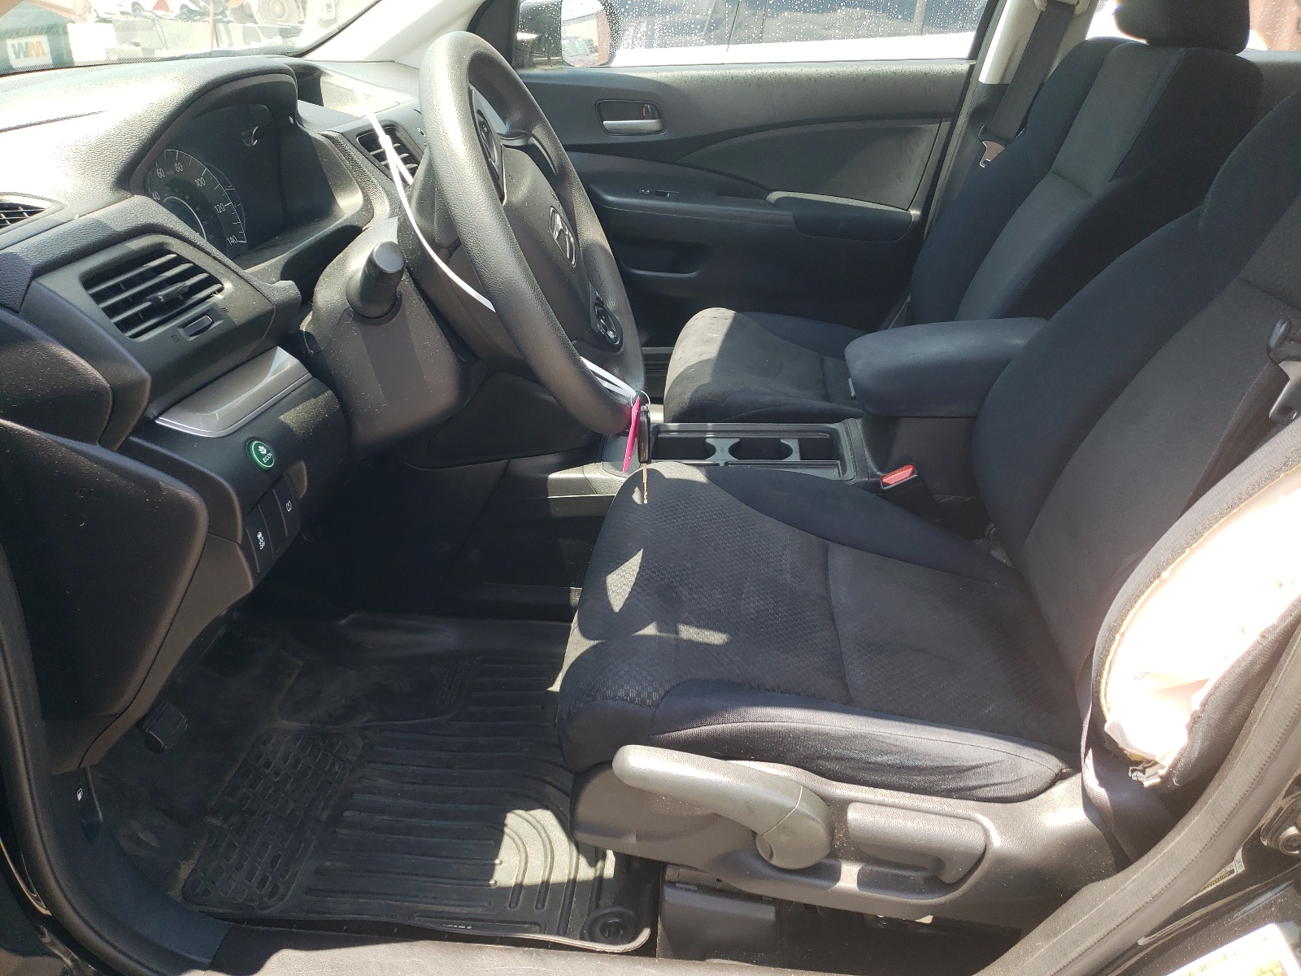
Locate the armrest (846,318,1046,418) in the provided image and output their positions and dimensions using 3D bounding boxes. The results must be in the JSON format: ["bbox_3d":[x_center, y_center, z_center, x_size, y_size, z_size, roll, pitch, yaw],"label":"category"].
[{"bbox_3d":[0.386,-0.157,1.238,0.287,0.083,0.180,1,24,6],"label":"armrest"}]

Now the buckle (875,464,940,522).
[{"bbox_3d":[0.323,0.020,1.196,0.044,0.079,0.028,-28,18,17],"label":"buckle"}]

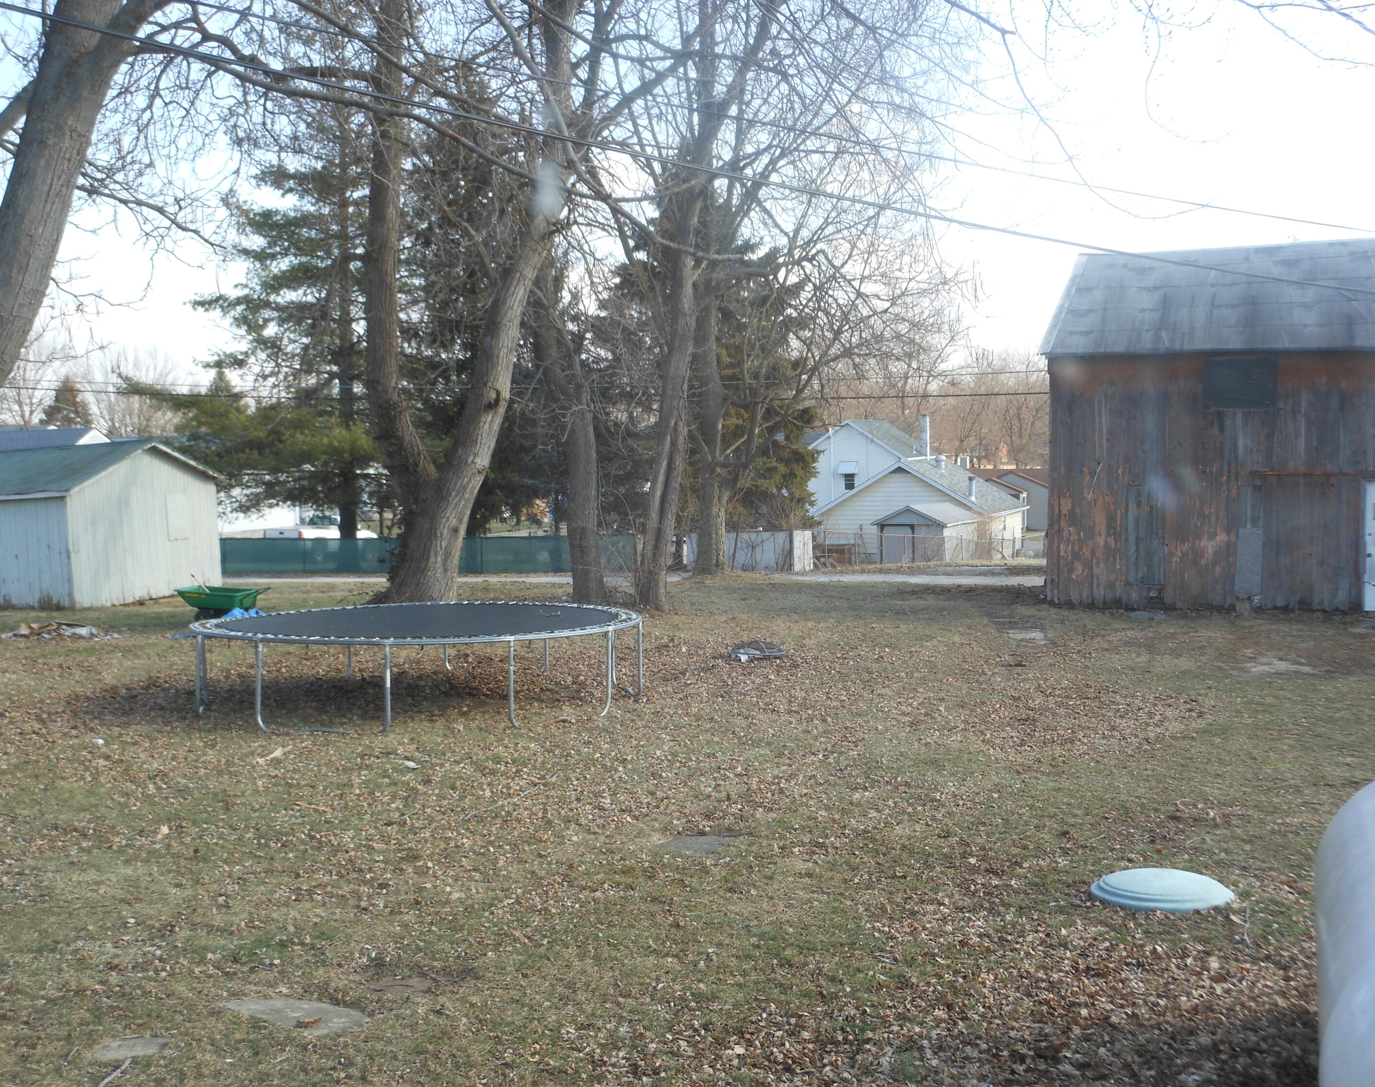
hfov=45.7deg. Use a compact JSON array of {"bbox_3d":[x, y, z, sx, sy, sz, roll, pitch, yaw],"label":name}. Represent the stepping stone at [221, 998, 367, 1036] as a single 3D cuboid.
[{"bbox_3d":[-1.565,1.876,6.470,0.570,0.050,0.290,1,3,38],"label":"stepping stone"}]

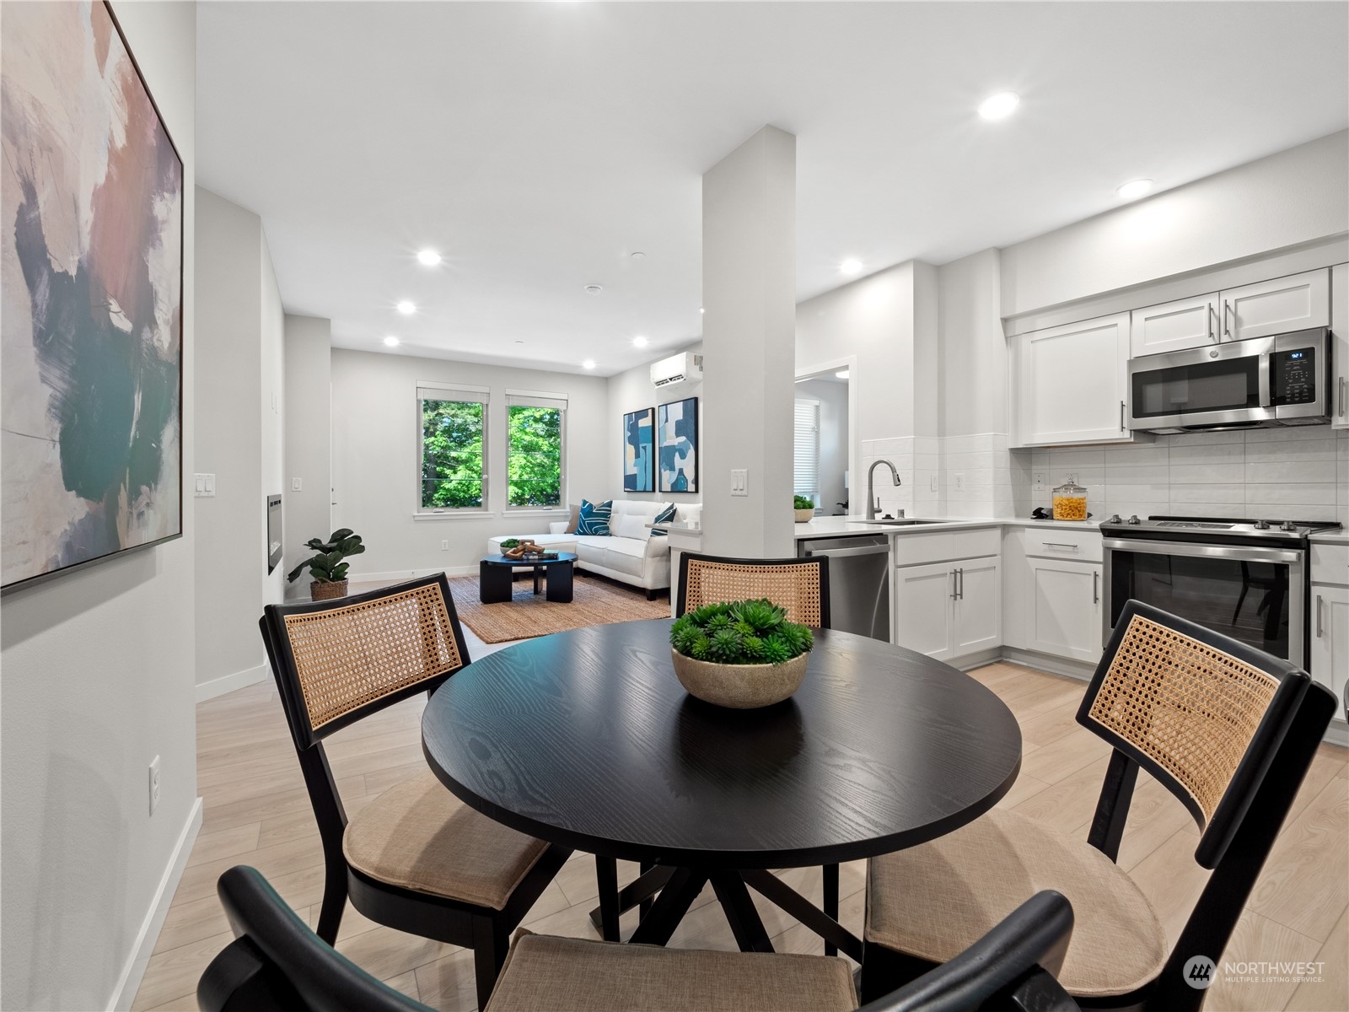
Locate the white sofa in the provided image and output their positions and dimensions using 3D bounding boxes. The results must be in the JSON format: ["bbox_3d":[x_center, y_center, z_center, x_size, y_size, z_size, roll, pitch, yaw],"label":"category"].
[{"bbox_3d":[-0.989,0.460,6.715,1.840,0.940,2.870,-1,2,-32],"label":"white sofa"}]

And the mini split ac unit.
[{"bbox_3d":[0.019,-1.584,6.488,0.225,0.295,0.780,-1,2,-32],"label":"mini split ac unit"}]

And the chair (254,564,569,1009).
[{"bbox_3d":[-0.480,0.660,1.247,0.610,0.900,0.500,1,2,21],"label":"chair"}]

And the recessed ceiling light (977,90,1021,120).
[{"bbox_3d":[1.446,-1.768,2.425,0.155,0.030,0.155,0,2,0],"label":"recessed ceiling light"}]

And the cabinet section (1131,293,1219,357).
[{"bbox_3d":[2.951,-1.013,3.167,0.320,0.292,0.379,-1,1,-33],"label":"cabinet section"}]

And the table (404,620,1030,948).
[{"bbox_3d":[0.073,0.705,1.058,1.000,0.750,1.000,0,1,0],"label":"table"}]

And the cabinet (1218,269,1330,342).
[{"bbox_3d":[3.157,-1.002,2.842,0.340,0.280,0.376,-1,2,-32],"label":"cabinet"}]

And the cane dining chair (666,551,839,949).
[{"bbox_3d":[0.203,0.627,1.596,0.520,0.880,0.580,0,1,13],"label":"cane dining chair"}]

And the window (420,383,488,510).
[{"bbox_3d":[-2.943,-0.772,7.275,0.885,1.665,0.120,-1,2,-32],"label":"window"}]

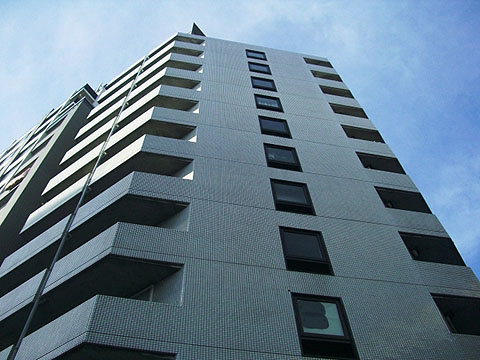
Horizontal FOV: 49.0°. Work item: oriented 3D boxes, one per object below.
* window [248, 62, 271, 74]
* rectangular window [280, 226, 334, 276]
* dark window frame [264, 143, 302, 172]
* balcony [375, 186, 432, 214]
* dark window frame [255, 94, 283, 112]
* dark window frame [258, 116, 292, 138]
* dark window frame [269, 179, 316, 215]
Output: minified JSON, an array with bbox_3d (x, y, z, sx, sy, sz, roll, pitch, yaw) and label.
[{"bbox_3d":[1.076,-5.921,28.328,1.207,1.928,0.150,9,-62,-7],"label":"window"},{"bbox_3d":[1.691,1.880,13.802,1.207,1.928,0.150,9,-62,-7],"label":"rectangular window"},{"bbox_3d":[1.486,-0.720,18.644,1.207,1.928,0.150,9,-62,-7],"label":"dark window frame"},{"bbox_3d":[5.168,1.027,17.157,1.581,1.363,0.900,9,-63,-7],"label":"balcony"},{"bbox_3d":[1.281,-3.321,23.486,1.207,1.928,0.150,9,-62,-7],"label":"dark window frame"},{"bbox_3d":[1.384,-2.020,21.065,1.207,1.928,0.150,9,-62,-7],"label":"dark window frame"},{"bbox_3d":[1.589,0.580,16.223,1.207,1.928,0.150,9,-62,-7],"label":"dark window frame"}]

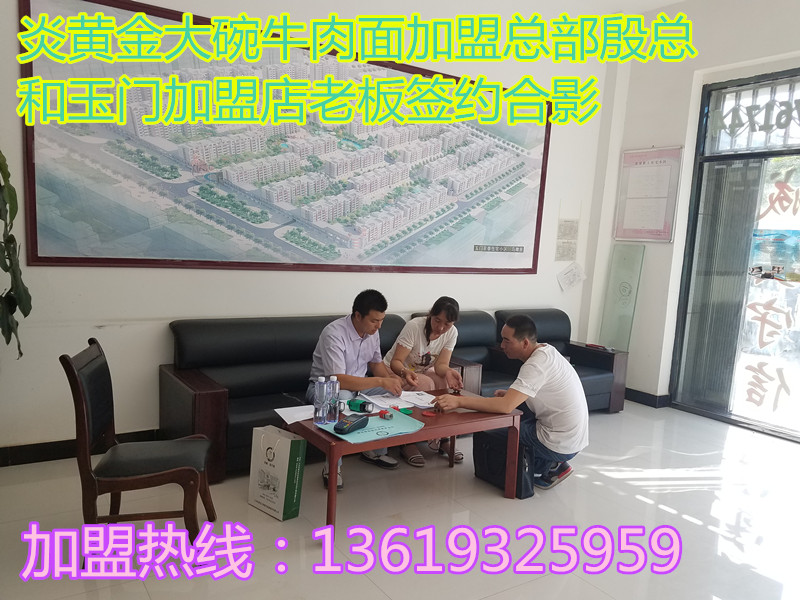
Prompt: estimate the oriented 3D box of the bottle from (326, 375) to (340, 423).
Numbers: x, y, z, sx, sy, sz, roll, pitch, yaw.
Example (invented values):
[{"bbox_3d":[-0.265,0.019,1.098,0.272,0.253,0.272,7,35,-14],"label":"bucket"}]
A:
[{"bbox_3d":[-0.333,0.494,3.027,0.066,0.228,0.066,3,6,0],"label":"bottle"}]

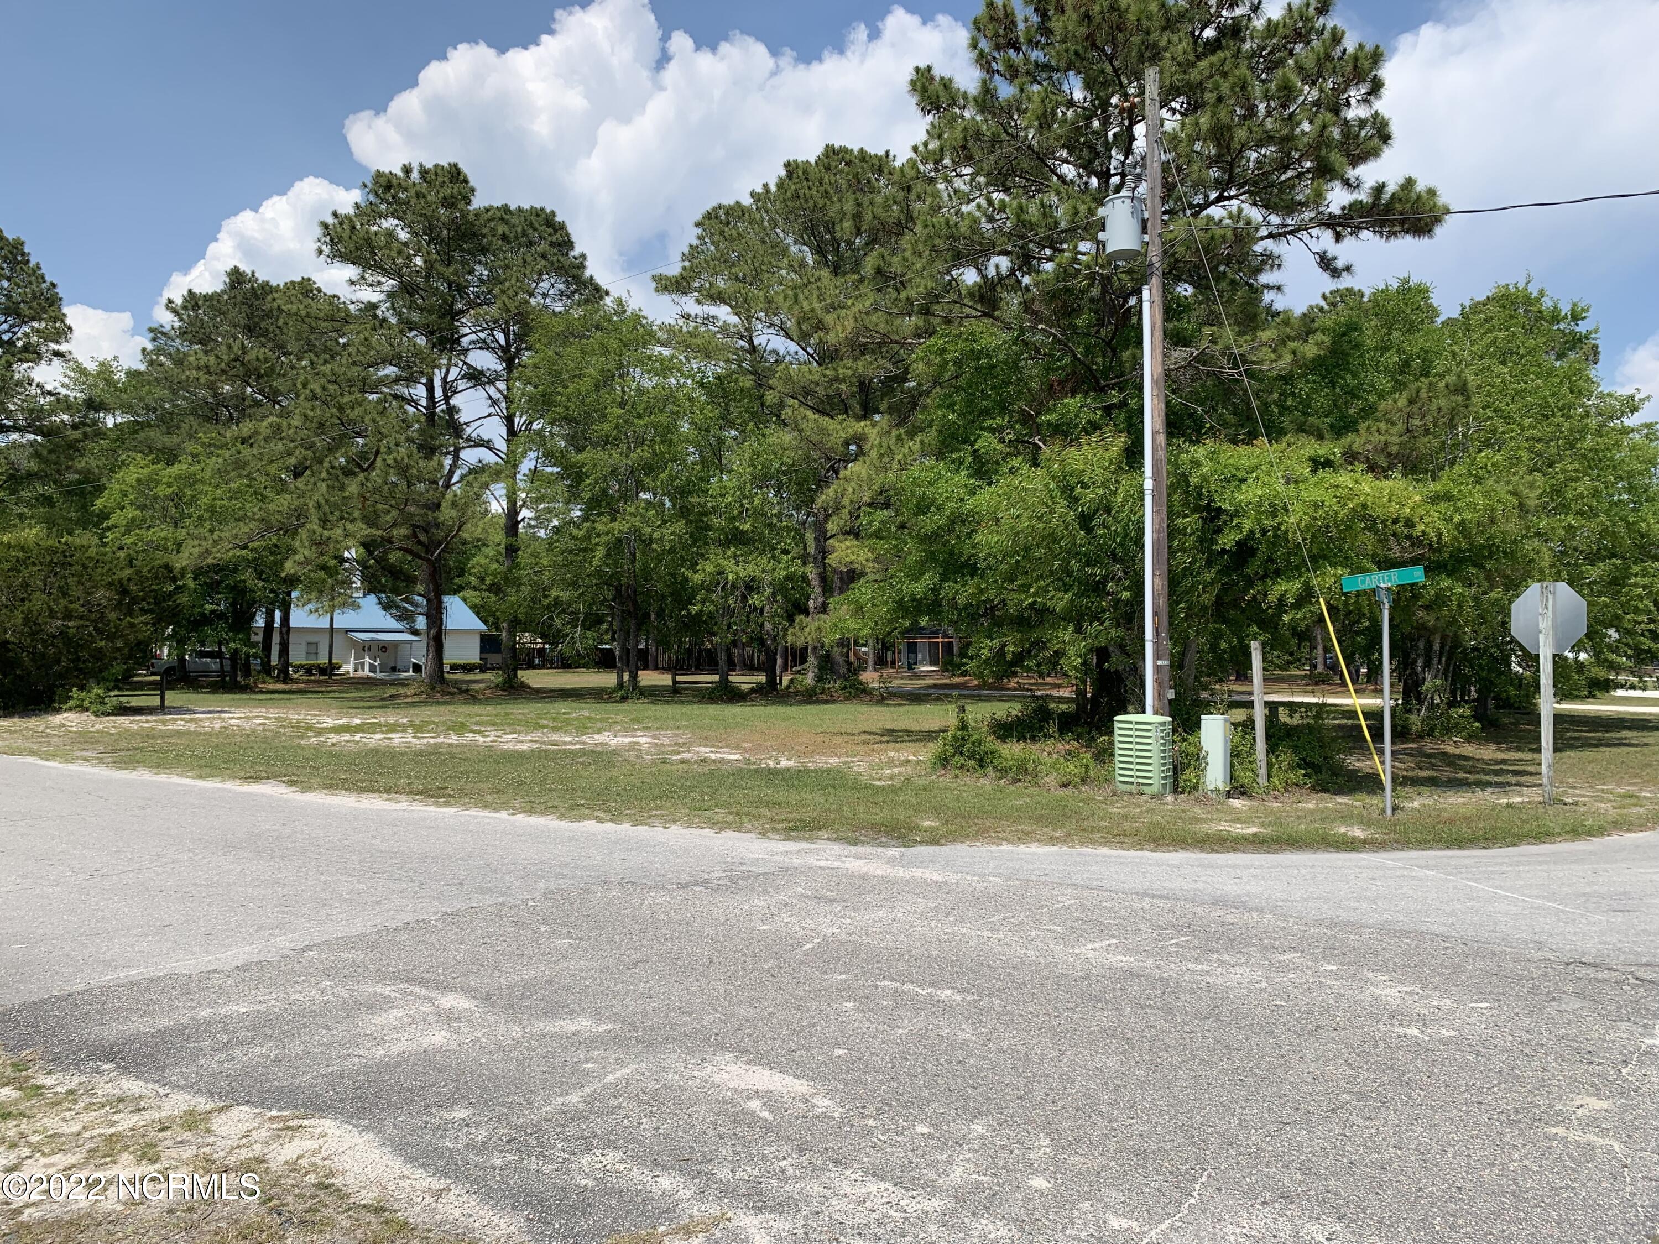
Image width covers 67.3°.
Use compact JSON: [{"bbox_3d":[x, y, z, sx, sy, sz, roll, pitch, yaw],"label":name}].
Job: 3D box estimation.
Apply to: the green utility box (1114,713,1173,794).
[{"bbox_3d":[3.720,1.561,14.644,0.420,0.880,0.570,1,-2,-45],"label":"green utility box"}]

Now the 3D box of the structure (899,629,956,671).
[{"bbox_3d":[8.403,2.552,106.970,4.300,3.300,3.300,0,-2,10],"label":"structure"}]

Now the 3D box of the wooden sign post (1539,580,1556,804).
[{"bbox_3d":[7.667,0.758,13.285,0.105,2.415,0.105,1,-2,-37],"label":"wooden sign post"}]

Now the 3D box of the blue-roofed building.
[{"bbox_3d":[-36.206,0.993,95.124,16.870,6.200,12.500,1,-2,-37],"label":"blue-roofed building"}]

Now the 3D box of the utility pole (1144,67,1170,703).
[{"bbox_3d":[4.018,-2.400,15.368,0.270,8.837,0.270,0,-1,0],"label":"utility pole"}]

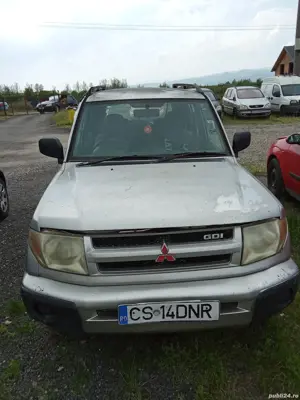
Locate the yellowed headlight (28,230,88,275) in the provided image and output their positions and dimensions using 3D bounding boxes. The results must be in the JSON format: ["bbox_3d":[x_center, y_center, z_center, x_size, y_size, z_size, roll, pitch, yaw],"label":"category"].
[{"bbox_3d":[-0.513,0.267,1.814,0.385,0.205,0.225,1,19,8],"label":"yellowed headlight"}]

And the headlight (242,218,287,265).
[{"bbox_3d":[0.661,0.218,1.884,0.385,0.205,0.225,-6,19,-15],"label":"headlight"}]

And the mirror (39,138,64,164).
[{"bbox_3d":[-0.803,-0.415,2.738,0.195,0.205,0.130,-2,19,-3],"label":"mirror"}]

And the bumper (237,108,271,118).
[{"bbox_3d":[5.167,-4.287,15.902,1.720,0.420,0.450,-1,19,1],"label":"bumper"}]

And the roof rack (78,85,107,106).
[{"bbox_3d":[-0.620,-1.267,3.786,0.090,0.130,1.850,-2,19,-3],"label":"roof rack"}]

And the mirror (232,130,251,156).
[{"bbox_3d":[0.788,-0.481,2.832,0.195,0.205,0.130,-2,19,-3],"label":"mirror"}]

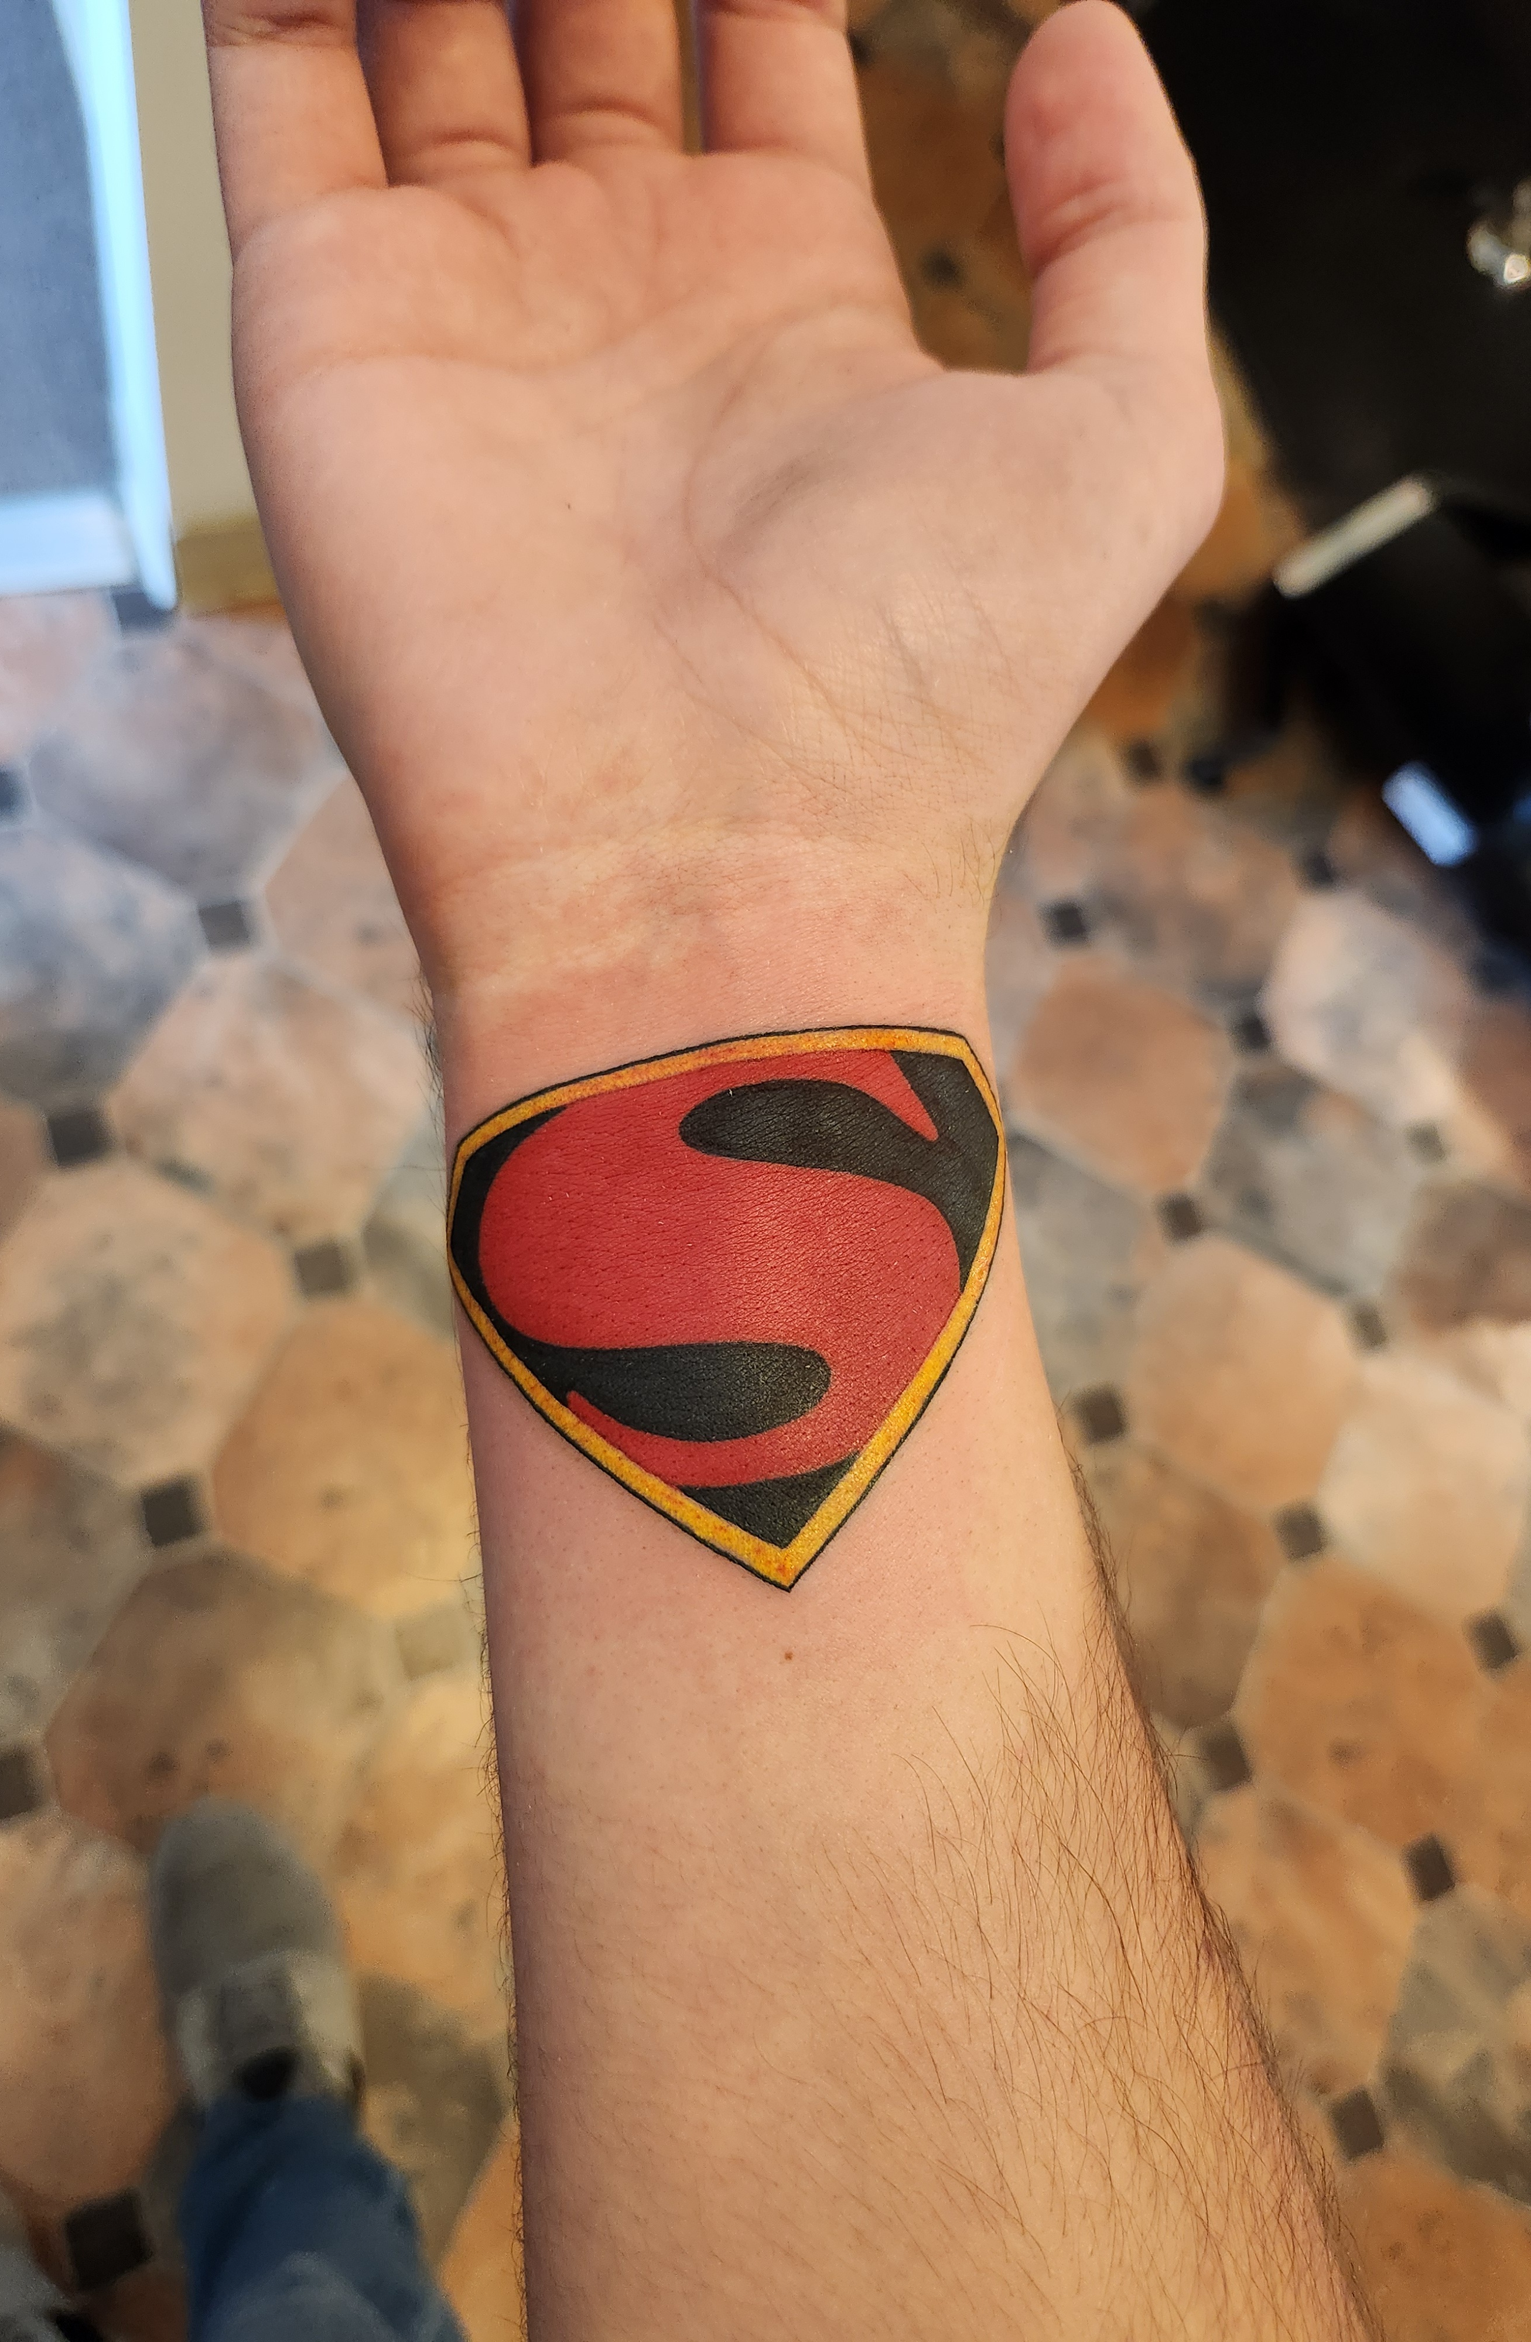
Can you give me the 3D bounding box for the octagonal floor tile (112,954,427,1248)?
[{"bbox_3d":[-0.372,-0.058,1.192,0.193,0.010,0.193,30,69,-6],"label":"octagonal floor tile"}]

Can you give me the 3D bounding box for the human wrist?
[{"bbox_3d":[-0.006,-0.021,0.184,0.064,0.043,0.036,-5,78,-4],"label":"human wrist"}]

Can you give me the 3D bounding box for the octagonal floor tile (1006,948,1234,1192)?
[{"bbox_3d":[0.318,-0.094,1.396,0.193,0.010,0.193,30,69,-6],"label":"octagonal floor tile"}]

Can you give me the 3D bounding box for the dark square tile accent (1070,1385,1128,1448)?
[{"bbox_3d":[0.282,0.209,1.330,0.037,0.010,0.037,-15,79,-19],"label":"dark square tile accent"}]

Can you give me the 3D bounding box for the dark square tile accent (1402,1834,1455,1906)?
[{"bbox_3d":[0.558,0.590,1.317,0.041,0.010,0.041,-15,79,-19],"label":"dark square tile accent"}]

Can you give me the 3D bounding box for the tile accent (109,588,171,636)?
[{"bbox_3d":[-0.503,-0.454,1.270,0.040,0.010,0.040,-15,79,-19],"label":"tile accent"}]

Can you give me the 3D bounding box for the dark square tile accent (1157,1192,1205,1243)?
[{"bbox_3d":[0.372,0.043,1.403,0.037,0.010,0.037,-15,79,-19],"label":"dark square tile accent"}]

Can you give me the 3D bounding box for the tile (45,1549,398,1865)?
[{"bbox_3d":[-0.380,0.381,1.094,0.196,0.010,0.196,30,69,-6],"label":"tile"}]

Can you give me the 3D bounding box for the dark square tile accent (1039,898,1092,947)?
[{"bbox_3d":[0.286,-0.234,1.480,0.041,0.010,0.041,-15,79,-19],"label":"dark square tile accent"}]

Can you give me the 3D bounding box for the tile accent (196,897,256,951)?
[{"bbox_3d":[-0.432,-0.197,1.267,0.041,0.010,0.041,-15,79,-19],"label":"tile accent"}]

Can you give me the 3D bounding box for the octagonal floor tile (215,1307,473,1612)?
[{"bbox_3d":[-0.296,0.215,1.186,0.201,0.010,0.201,30,69,-6],"label":"octagonal floor tile"}]

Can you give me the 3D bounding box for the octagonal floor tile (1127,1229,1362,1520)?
[{"bbox_3d":[0.422,0.178,1.398,0.201,0.010,0.201,30,69,-6],"label":"octagonal floor tile"}]

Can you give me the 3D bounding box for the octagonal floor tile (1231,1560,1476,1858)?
[{"bbox_3d":[0.505,0.446,1.325,0.196,0.010,0.196,30,69,-6],"label":"octagonal floor tile"}]

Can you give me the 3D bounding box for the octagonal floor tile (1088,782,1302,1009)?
[{"bbox_3d":[0.404,-0.260,1.468,0.193,0.010,0.193,30,69,-6],"label":"octagonal floor tile"}]

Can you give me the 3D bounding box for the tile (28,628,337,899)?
[{"bbox_3d":[-0.477,-0.334,1.294,0.201,0.010,0.201,30,69,-6],"label":"tile"}]

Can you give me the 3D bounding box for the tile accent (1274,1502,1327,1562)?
[{"bbox_3d":[0.449,0.303,1.318,0.040,0.010,0.040,-15,79,-19],"label":"tile accent"}]

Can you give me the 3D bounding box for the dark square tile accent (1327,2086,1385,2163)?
[{"bbox_3d":[0.461,0.749,1.225,0.037,0.010,0.037,-15,79,-19],"label":"dark square tile accent"}]

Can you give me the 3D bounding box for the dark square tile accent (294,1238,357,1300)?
[{"bbox_3d":[-0.338,0.075,1.194,0.037,0.010,0.037,-15,79,-19],"label":"dark square tile accent"}]

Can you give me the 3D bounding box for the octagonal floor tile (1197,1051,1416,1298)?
[{"bbox_3d":[0.511,0.006,1.473,0.201,0.010,0.201,30,69,-6],"label":"octagonal floor tile"}]

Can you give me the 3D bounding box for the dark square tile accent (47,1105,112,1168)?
[{"bbox_3d":[-0.504,-0.024,1.146,0.040,0.010,0.040,-15,79,-19],"label":"dark square tile accent"}]

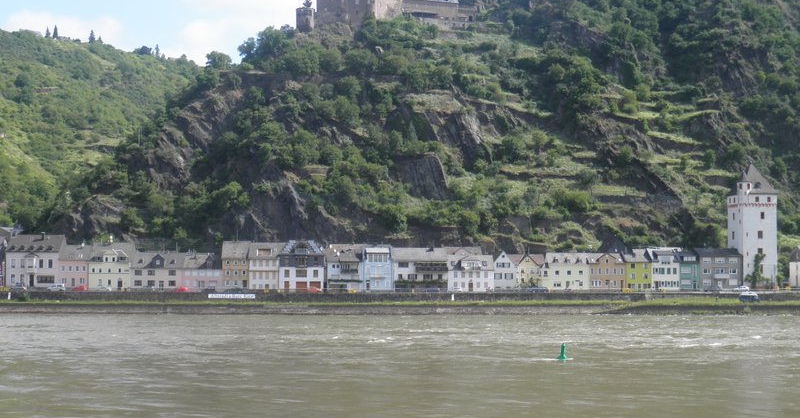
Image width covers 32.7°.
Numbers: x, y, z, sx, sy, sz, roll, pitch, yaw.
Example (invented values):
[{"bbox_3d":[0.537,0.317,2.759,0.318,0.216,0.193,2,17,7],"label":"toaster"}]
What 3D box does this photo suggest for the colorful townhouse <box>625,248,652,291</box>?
[{"bbox_3d":[60.360,15.770,349.680,6.330,10.760,10.000,0,-3,0],"label":"colorful townhouse"}]

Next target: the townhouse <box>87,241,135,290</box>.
[{"bbox_3d":[-73.190,14.750,349.990,11.010,12.060,10.500,0,-3,0],"label":"townhouse"}]

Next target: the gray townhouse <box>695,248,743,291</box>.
[{"bbox_3d":[81.140,15.570,349.690,10.750,10.890,10.000,0,-3,0],"label":"gray townhouse"}]

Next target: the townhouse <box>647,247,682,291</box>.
[{"bbox_3d":[66.856,15.508,347.689,7.456,10.871,10.000,0,-3,0],"label":"townhouse"}]

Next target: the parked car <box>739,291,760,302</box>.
[{"bbox_3d":[82.165,20.652,321.342,4.900,2.413,1.900,0,-3,0],"label":"parked car"}]

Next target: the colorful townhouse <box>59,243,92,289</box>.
[{"bbox_3d":[-82.340,15.000,349.730,7.490,11.540,10.000,0,-3,0],"label":"colorful townhouse"}]

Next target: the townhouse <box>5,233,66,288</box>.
[{"bbox_3d":[-92.162,13.657,348.298,14.112,13.784,11.000,0,-3,0],"label":"townhouse"}]

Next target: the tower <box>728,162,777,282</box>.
[{"bbox_3d":[91.854,4.466,353.345,9.800,32.373,9.800,1,-3,-10],"label":"tower"}]

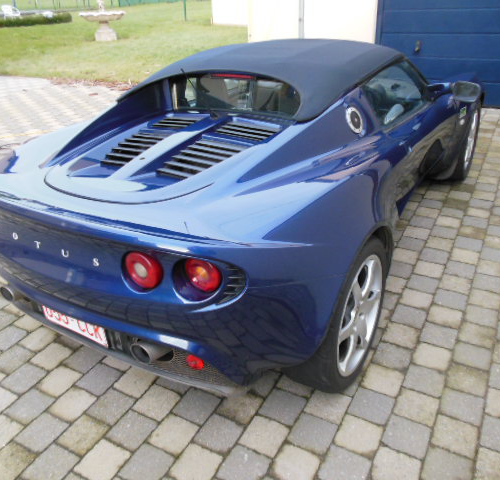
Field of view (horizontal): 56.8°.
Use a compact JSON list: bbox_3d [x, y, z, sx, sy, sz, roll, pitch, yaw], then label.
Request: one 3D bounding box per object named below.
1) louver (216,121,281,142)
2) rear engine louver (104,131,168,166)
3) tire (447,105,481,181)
[{"bbox_3d":[-0.014,-0.468,1.986,0.250,0.035,0.155,14,40,30],"label":"louver"},{"bbox_3d":[-0.498,-0.396,1.995,0.235,0.040,0.320,14,40,30],"label":"rear engine louver"},{"bbox_3d":[1.561,-0.735,3.445,0.180,0.598,0.598,14,33,30],"label":"tire"}]

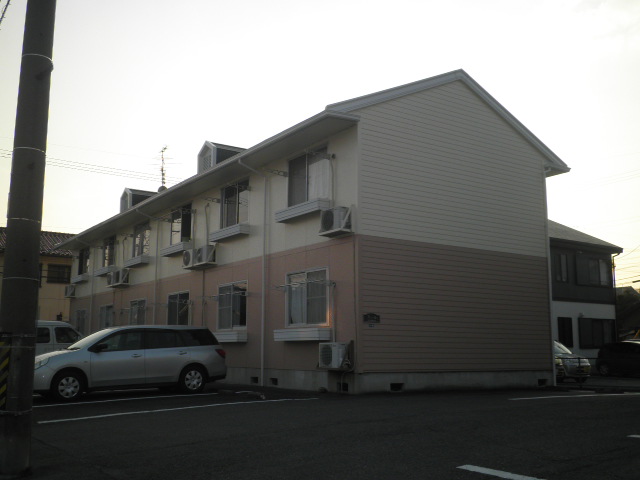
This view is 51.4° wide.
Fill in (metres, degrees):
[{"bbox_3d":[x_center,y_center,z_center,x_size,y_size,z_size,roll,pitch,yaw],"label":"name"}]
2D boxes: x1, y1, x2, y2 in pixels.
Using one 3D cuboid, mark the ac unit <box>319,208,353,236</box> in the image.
[{"bbox_3d":[0.334,-0.377,14.194,0.320,0.550,0.790,6,-11,-33],"label":"ac unit"}]

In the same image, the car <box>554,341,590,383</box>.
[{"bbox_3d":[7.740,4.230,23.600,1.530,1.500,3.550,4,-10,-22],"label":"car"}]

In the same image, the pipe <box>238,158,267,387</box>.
[{"bbox_3d":[-1.770,0.770,16.938,0.850,5.780,0.100,6,-11,-33],"label":"pipe"}]

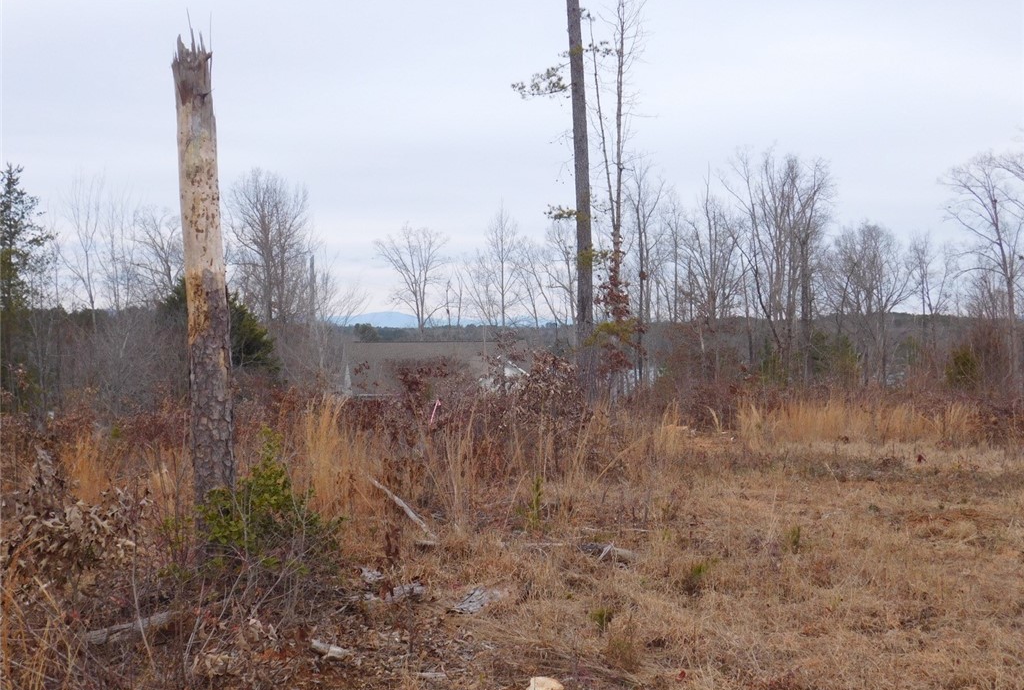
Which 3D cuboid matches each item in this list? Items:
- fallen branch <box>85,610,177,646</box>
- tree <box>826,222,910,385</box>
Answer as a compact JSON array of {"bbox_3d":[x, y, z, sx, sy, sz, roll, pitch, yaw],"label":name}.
[{"bbox_3d":[-1.939,1.444,6.052,0.448,0.075,0.080,-11,7,-34],"label":"fallen branch"},{"bbox_3d":[14.461,-1.683,48.000,3.407,6.653,3.237,0,1,0],"label":"tree"}]

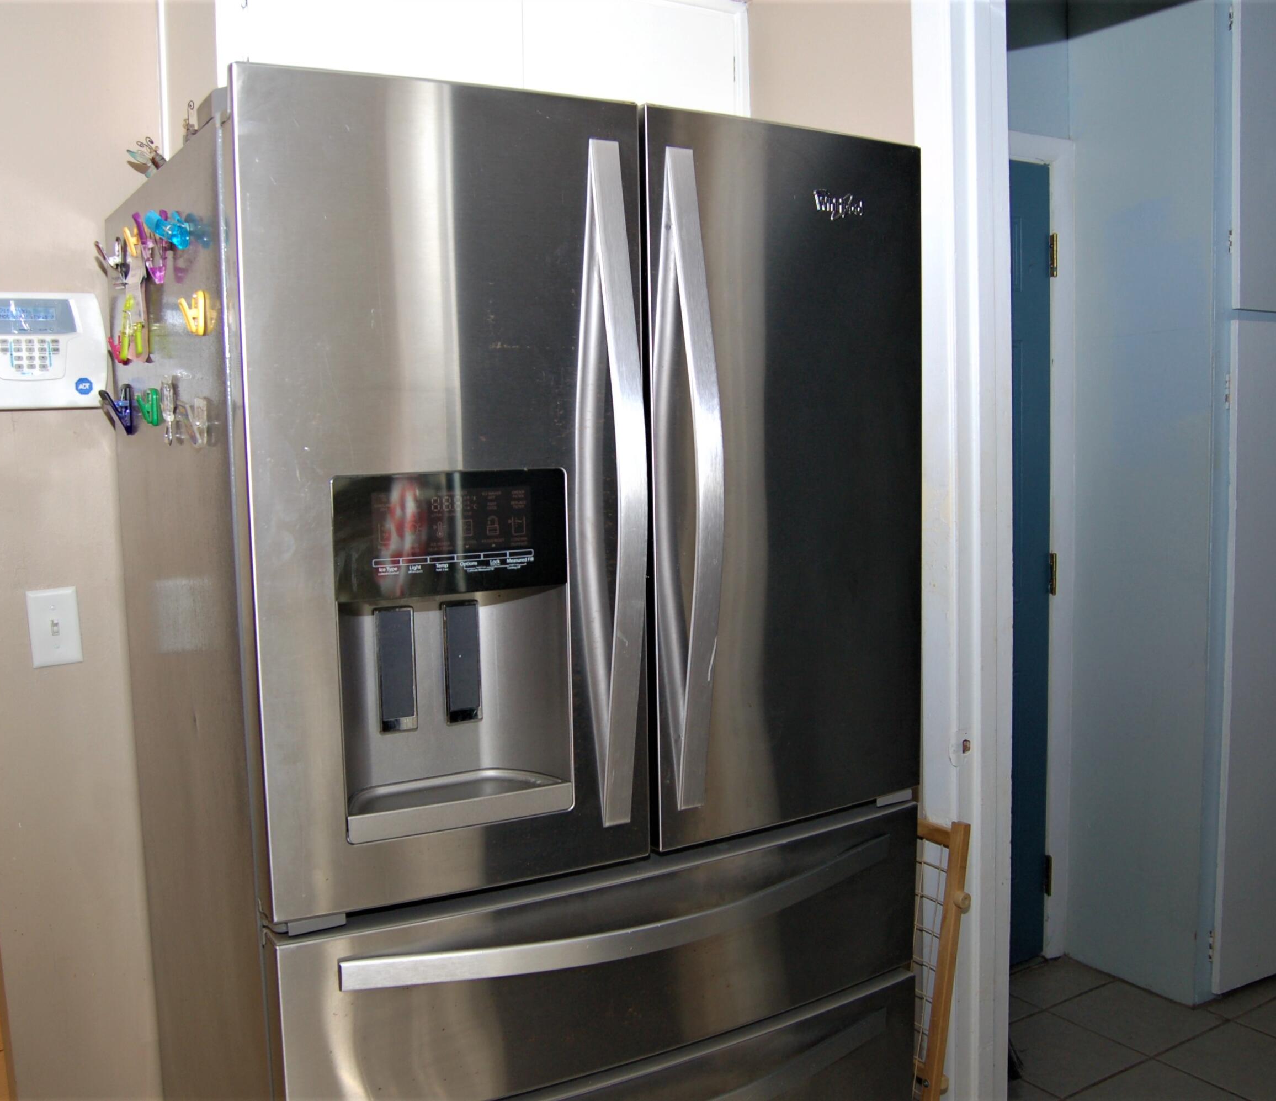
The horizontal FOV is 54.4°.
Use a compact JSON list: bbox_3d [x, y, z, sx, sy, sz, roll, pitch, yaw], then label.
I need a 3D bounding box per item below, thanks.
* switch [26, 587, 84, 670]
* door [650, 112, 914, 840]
[{"bbox_3d":[-0.889,0.117,1.891,0.070,0.115,0.018,-4,6,-30],"label":"switch"},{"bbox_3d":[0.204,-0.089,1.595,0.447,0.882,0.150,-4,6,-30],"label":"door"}]

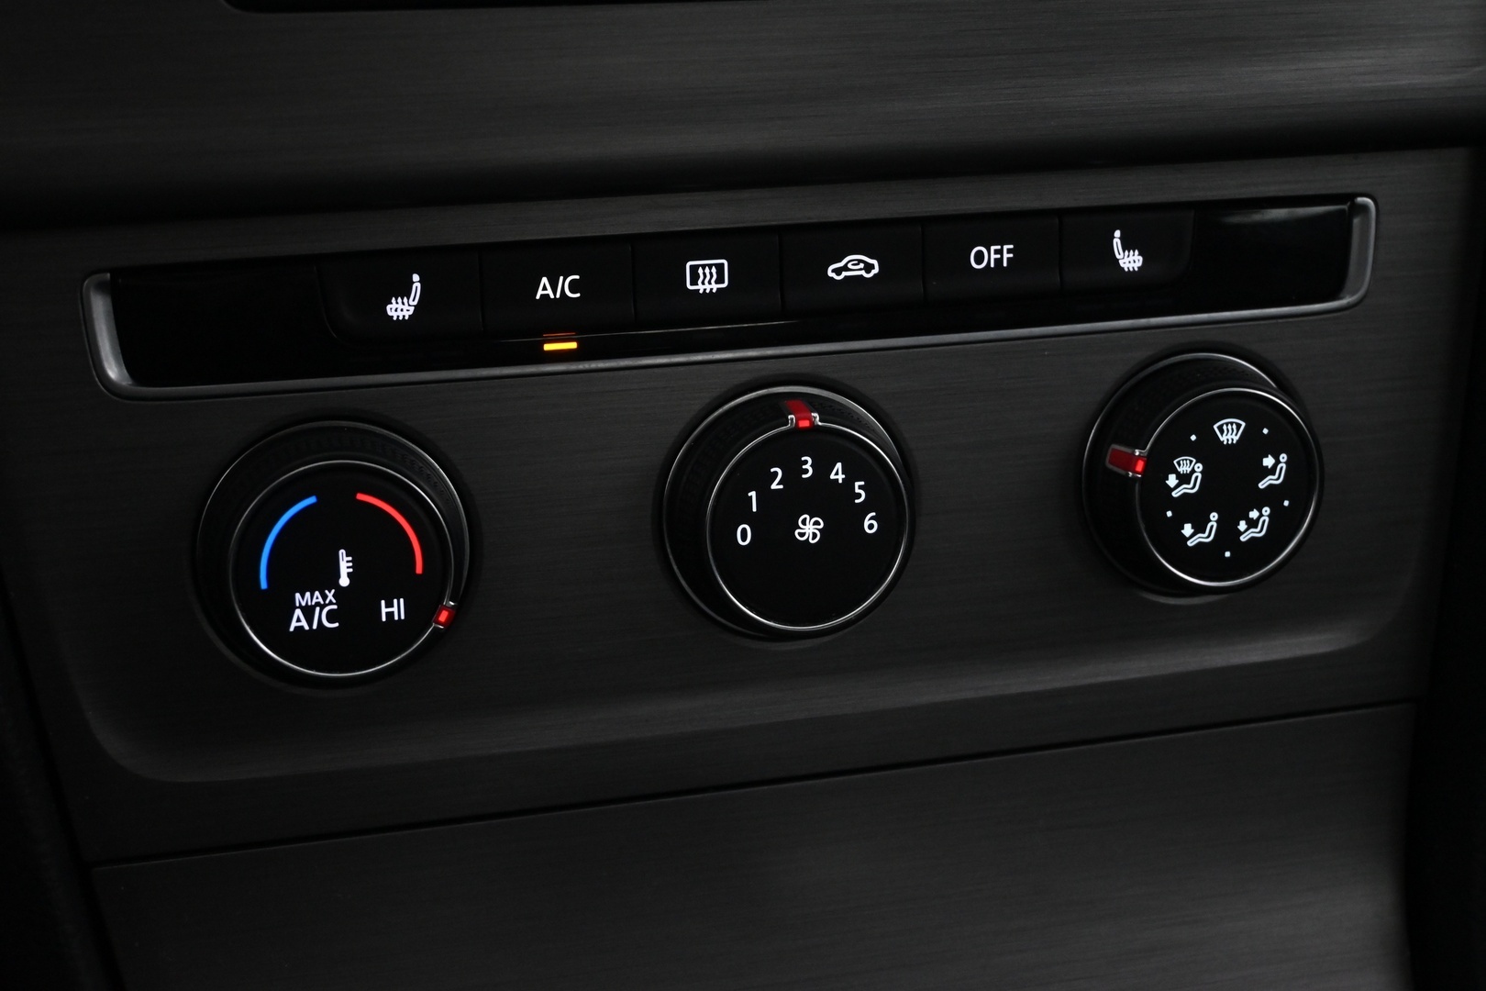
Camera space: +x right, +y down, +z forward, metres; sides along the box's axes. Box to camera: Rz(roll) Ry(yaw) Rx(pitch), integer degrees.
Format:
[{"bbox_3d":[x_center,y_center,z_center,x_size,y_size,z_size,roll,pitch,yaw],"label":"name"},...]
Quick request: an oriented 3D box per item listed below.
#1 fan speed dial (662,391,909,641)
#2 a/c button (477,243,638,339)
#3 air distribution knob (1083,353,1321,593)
[{"bbox_3d":[0.009,0.004,0.325,0.040,0.040,0.013,-5,11,-14],"label":"fan speed dial"},{"bbox_3d":[-0.028,-0.031,0.317,0.023,0.013,0.005,-5,11,-14],"label":"a/c button"},{"bbox_3d":[0.076,-0.002,0.342,0.040,0.040,0.013,-5,11,-14],"label":"air distribution knob"}]

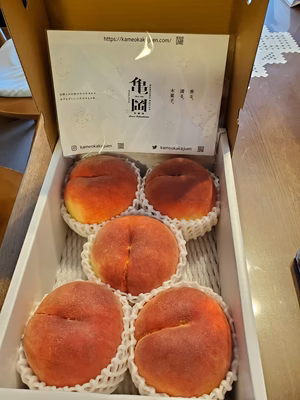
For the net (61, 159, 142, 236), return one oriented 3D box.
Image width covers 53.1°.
[{"bbox_3d":[-0.061,0.001,0.407,0.103,0.067,0.103,1,55,4],"label":"net"}]

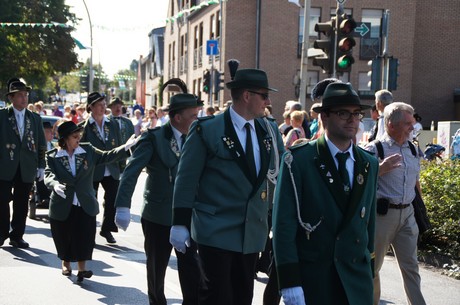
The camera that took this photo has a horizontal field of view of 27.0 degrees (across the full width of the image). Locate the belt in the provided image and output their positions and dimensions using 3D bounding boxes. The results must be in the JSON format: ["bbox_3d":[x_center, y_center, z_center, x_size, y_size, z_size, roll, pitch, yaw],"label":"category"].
[{"bbox_3d":[1.067,0.355,6.400,0.260,0.045,0.350,4,4,41],"label":"belt"}]

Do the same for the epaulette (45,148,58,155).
[{"bbox_3d":[-1.754,-0.010,9.400,0.130,0.030,0.060,-15,4,-14],"label":"epaulette"}]

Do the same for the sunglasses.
[{"bbox_3d":[0.168,-0.341,5.740,0.150,0.045,0.145,11,2,21],"label":"sunglasses"}]

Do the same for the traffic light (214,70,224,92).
[{"bbox_3d":[-0.390,-2.616,35.500,0.360,0.840,0.280,1,3,-24],"label":"traffic light"}]

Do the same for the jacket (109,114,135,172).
[{"bbox_3d":[-1.515,-0.116,13.000,0.500,0.740,0.320,1,3,-12],"label":"jacket"}]

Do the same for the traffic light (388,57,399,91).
[{"bbox_3d":[4.114,-1.974,24.000,0.280,0.820,0.360,3,3,24],"label":"traffic light"}]

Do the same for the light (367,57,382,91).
[{"bbox_3d":[3.821,-2.089,25.300,0.280,0.880,0.340,0,4,-30],"label":"light"}]

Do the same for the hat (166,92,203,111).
[{"bbox_3d":[-0.336,-0.369,7.150,0.310,0.135,0.275,-5,3,28],"label":"hat"}]

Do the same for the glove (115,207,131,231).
[{"bbox_3d":[-0.798,0.486,7.100,0.115,0.185,0.090,1,2,-9],"label":"glove"}]

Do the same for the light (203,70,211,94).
[{"bbox_3d":[-0.860,-2.561,35.000,0.280,0.880,0.340,4,4,37],"label":"light"}]

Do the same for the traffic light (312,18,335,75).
[{"bbox_3d":[1.486,-1.684,15.200,0.360,0.890,0.280,1,3,-10],"label":"traffic light"}]

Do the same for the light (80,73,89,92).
[{"bbox_3d":[-6.450,-3.065,42.500,0.300,0.840,0.360,1,2,-6],"label":"light"}]

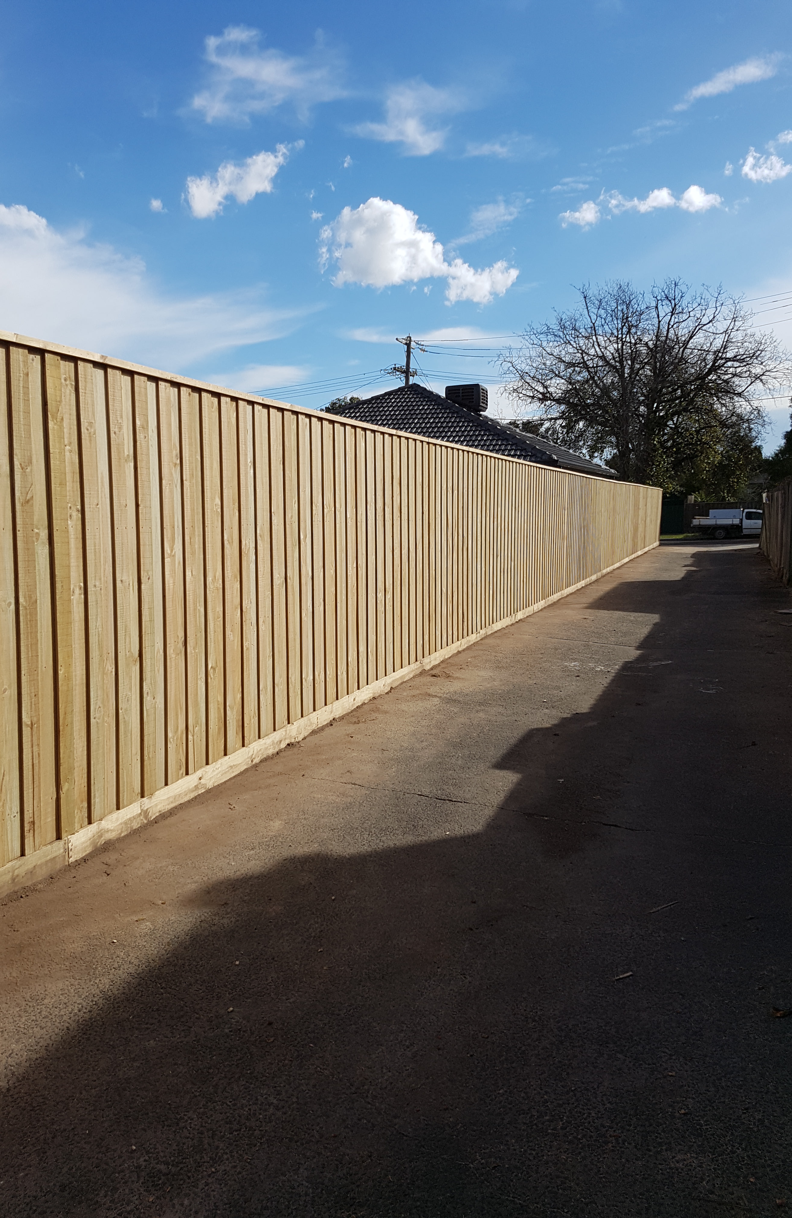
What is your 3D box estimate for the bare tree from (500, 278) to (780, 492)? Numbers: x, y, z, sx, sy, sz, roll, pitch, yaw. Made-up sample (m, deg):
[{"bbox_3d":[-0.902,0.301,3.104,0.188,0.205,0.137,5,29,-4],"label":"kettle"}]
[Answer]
[{"bbox_3d":[14.766,-12.005,55.478,16.000,15.300,15.000,2,7,20],"label":"bare tree"}]

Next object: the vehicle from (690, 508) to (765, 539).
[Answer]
[{"bbox_3d":[18.829,-4.620,49.800,5.100,1.740,1.830,2,7,18],"label":"vehicle"}]

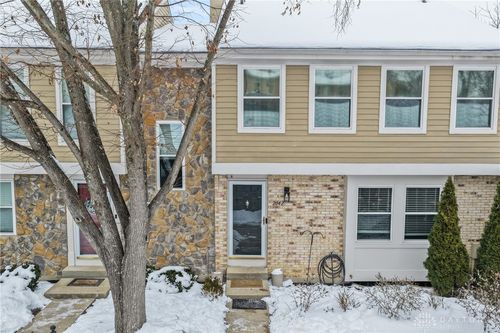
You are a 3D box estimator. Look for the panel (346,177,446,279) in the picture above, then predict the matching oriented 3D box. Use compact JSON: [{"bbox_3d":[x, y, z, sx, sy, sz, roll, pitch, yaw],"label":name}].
[{"bbox_3d":[3.738,1.569,9.817,2.640,2.710,0.200,0,5,-1],"label":"panel"}]

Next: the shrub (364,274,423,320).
[{"bbox_3d":[3.037,2.750,8.188,1.120,0.700,0.850,0,5,-1],"label":"shrub"}]

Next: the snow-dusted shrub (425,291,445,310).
[{"bbox_3d":[4.017,2.901,8.444,0.390,0.360,0.350,0,5,-1],"label":"snow-dusted shrub"}]

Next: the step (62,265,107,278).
[{"bbox_3d":[-4.027,2.677,9.831,1.250,0.165,0.320,0,5,-1],"label":"step"}]

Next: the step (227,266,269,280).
[{"bbox_3d":[-0.056,2.698,9.813,1.000,0.170,0.460,0,5,-1],"label":"step"}]

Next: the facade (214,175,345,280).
[{"bbox_3d":[0.765,1.580,10.037,3.300,2.760,0.200,0,5,-1],"label":"facade"}]

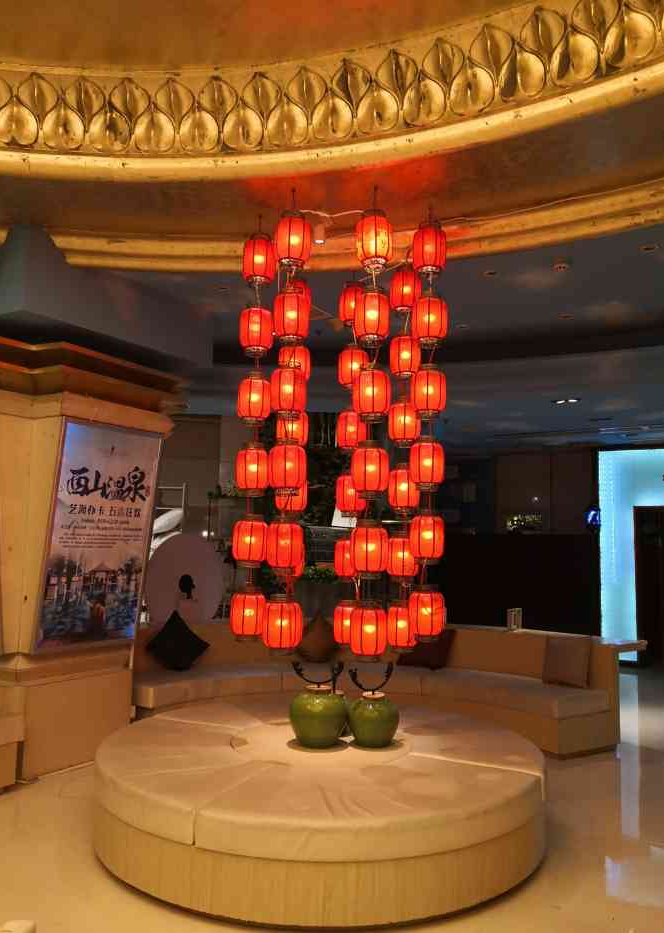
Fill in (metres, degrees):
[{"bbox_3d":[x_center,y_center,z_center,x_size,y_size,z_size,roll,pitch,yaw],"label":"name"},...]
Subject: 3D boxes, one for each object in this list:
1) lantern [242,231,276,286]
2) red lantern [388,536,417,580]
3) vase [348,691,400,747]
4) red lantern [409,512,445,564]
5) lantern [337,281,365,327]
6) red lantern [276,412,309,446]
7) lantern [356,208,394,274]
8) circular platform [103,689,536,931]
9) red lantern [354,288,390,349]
[{"bbox_3d":[-0.440,-1.262,4.416,0.200,0.295,0.200,1,-6,0],"label":"lantern"},{"bbox_3d":[0.441,0.569,4.549,0.200,0.295,0.200,1,-6,0],"label":"red lantern"},{"bbox_3d":[0.247,1.449,4.171,0.288,0.277,0.288,1,-6,0],"label":"vase"},{"bbox_3d":[0.537,0.404,4.115,0.200,0.295,0.200,1,-6,0],"label":"red lantern"},{"bbox_3d":[0.136,-1.111,4.962,0.200,0.295,0.200,1,-6,0],"label":"lantern"},{"bbox_3d":[-0.254,-0.238,4.738,0.200,0.295,0.200,1,-6,0],"label":"red lantern"},{"bbox_3d":[0.232,-1.231,3.965,0.200,0.295,0.200,1,-6,0],"label":"lantern"},{"bbox_3d":[-0.064,1.763,4.167,2.510,0.400,2.510,1,-6,0],"label":"circular platform"},{"bbox_3d":[0.217,-0.800,3.922,0.200,0.295,0.200,1,-6,0],"label":"red lantern"}]

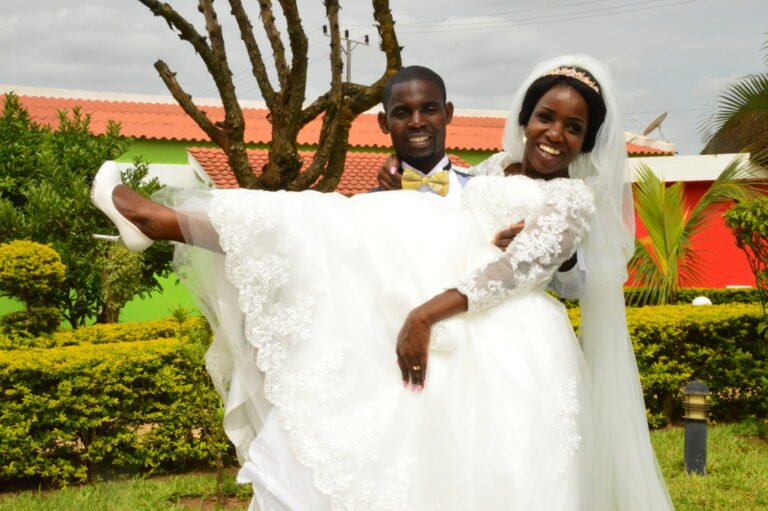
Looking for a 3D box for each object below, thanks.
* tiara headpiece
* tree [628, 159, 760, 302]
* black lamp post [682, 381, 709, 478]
[{"bbox_3d":[0.419,-0.386,2.450,0.135,0.045,0.075,21,0,6],"label":"tiara headpiece"},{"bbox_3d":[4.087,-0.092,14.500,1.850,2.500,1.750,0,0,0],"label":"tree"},{"bbox_3d":[1.959,1.088,6.950,0.165,0.605,0.165,0,0,0],"label":"black lamp post"}]

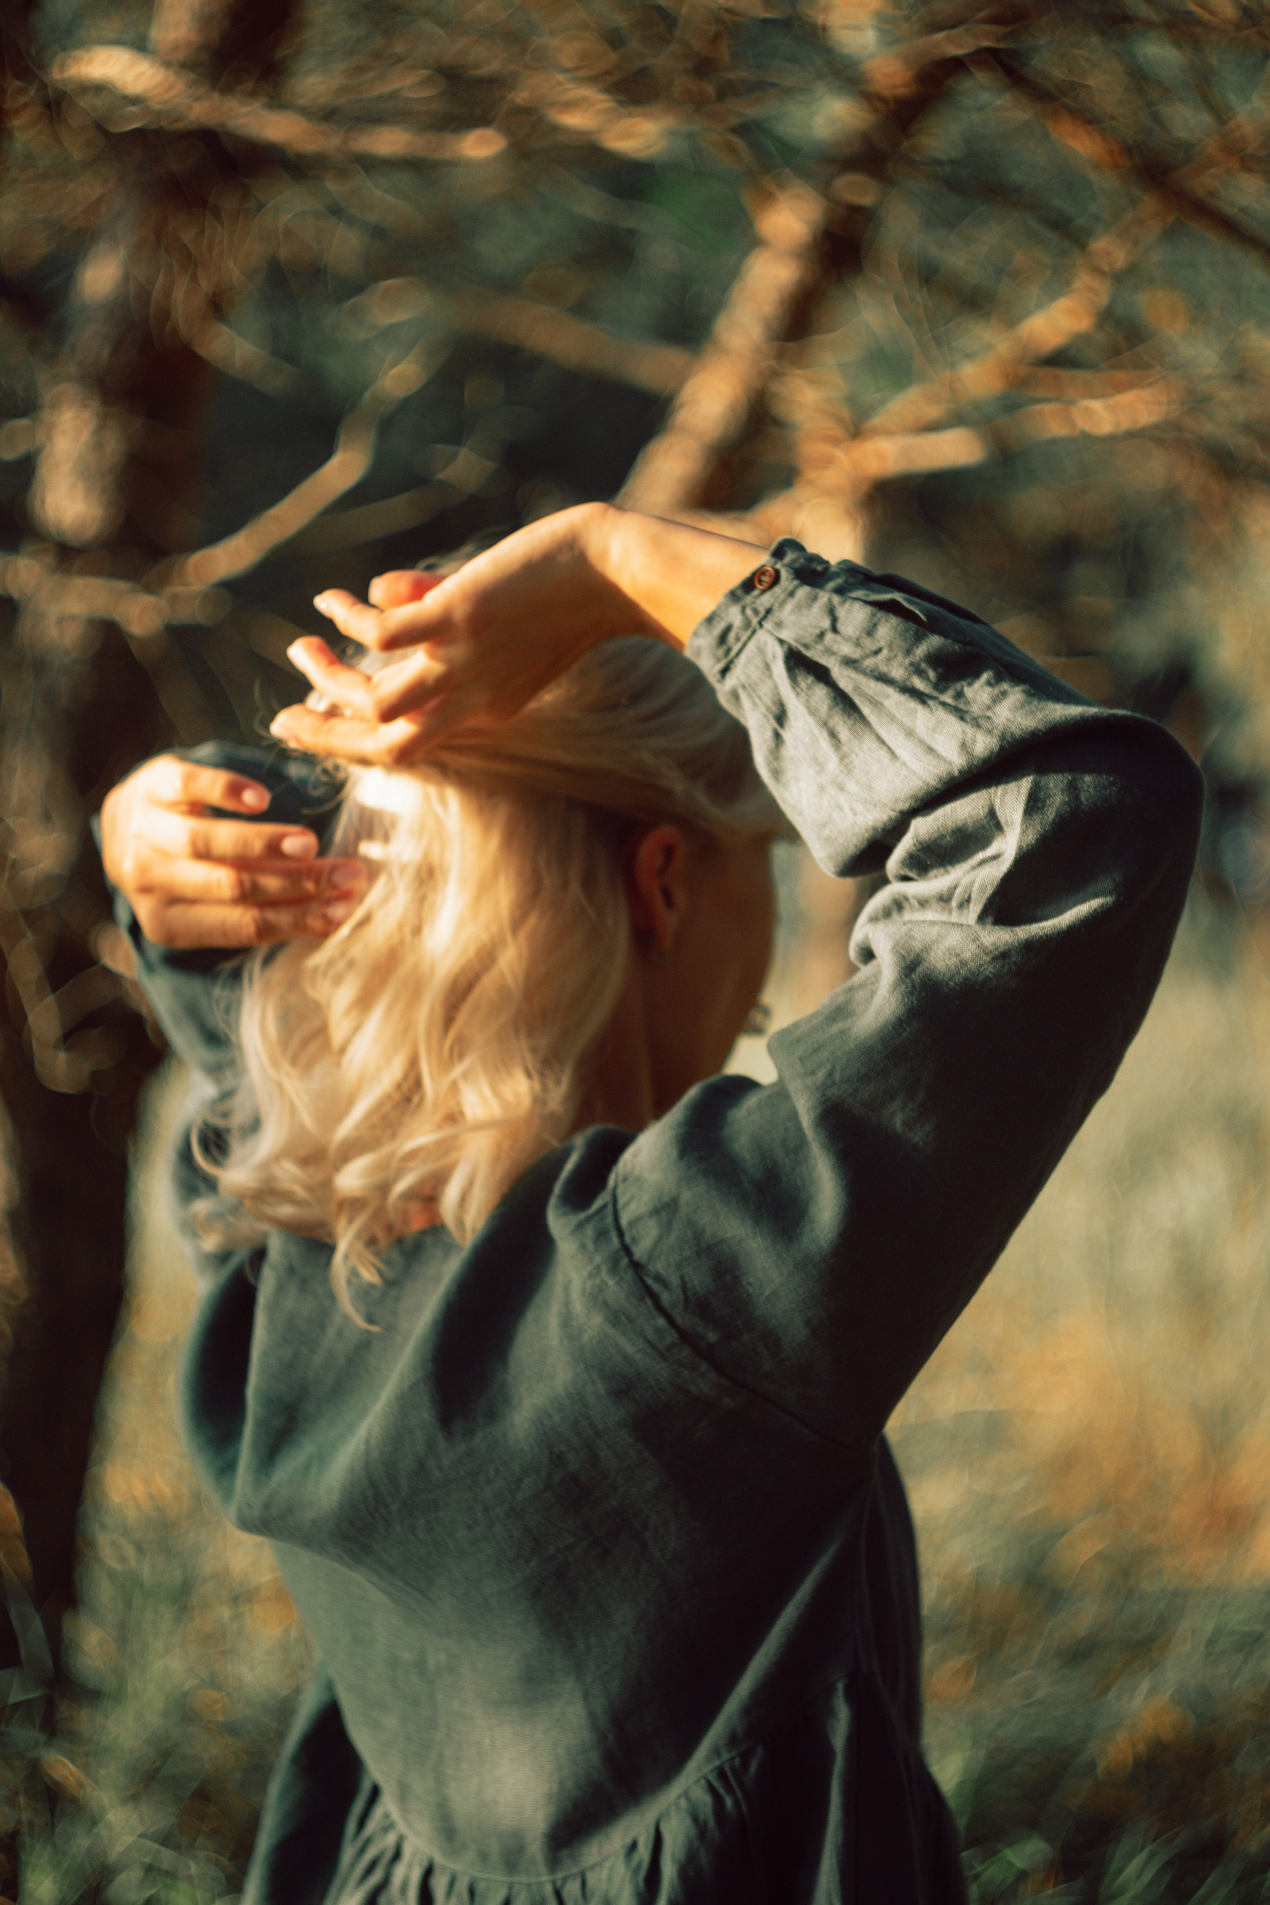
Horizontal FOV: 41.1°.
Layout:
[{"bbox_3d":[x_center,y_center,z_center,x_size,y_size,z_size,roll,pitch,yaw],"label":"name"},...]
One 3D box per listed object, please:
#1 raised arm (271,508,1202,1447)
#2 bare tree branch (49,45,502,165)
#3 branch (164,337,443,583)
[{"bbox_3d":[0.050,0.013,0.840,0.453,0.457,0.240,0,3,0],"label":"raised arm"},{"bbox_3d":[-0.545,-1.301,2.600,0.702,0.183,0.220,0,3,0],"label":"bare tree branch"},{"bbox_3d":[-0.504,-0.753,2.600,0.441,0.389,0.200,0,3,0],"label":"branch"}]

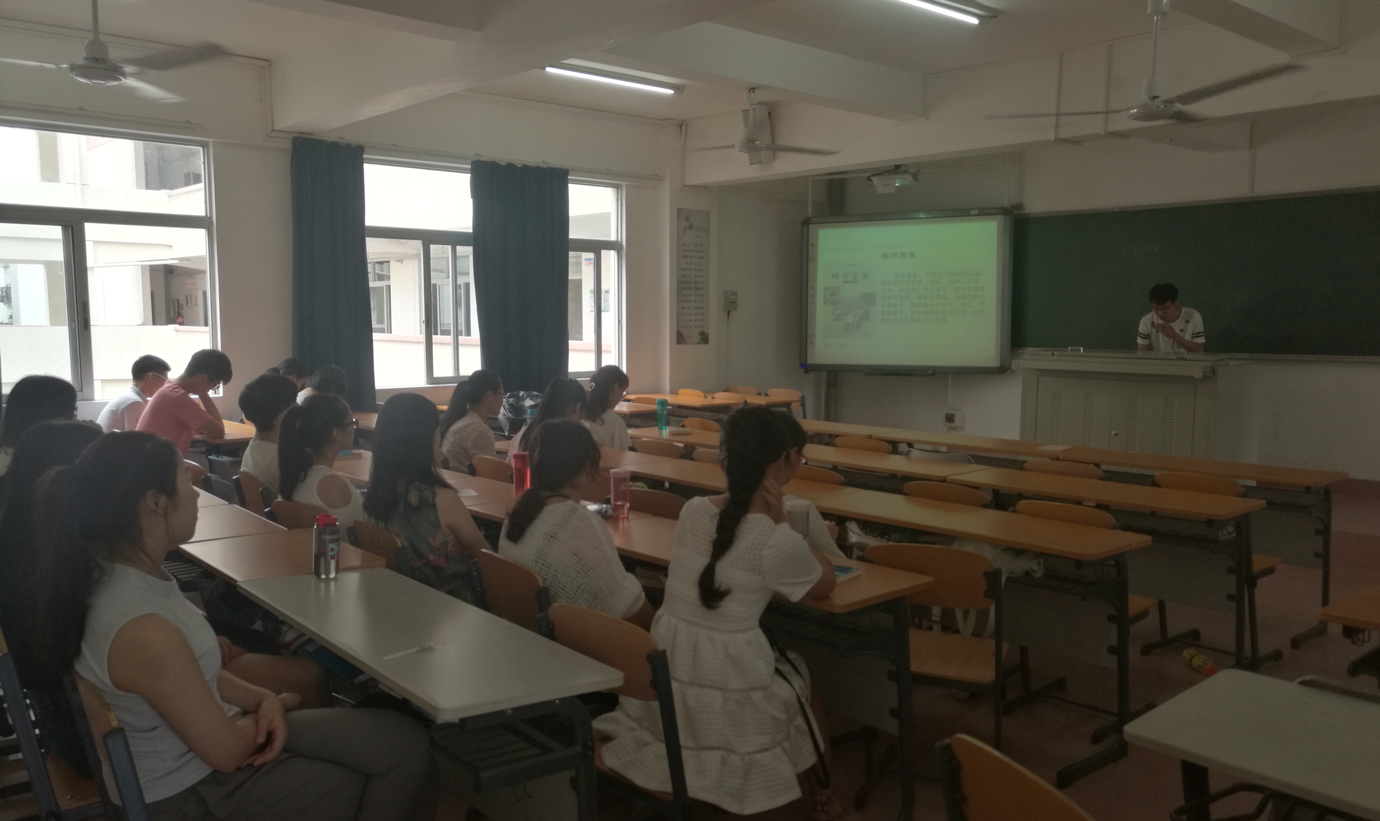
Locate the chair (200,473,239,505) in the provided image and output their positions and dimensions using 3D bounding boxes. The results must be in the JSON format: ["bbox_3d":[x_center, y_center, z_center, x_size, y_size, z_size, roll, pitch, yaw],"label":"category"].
[{"bbox_3d":[-1.826,0.647,4.666,0.500,0.810,0.420,-4,7,-41],"label":"chair"}]

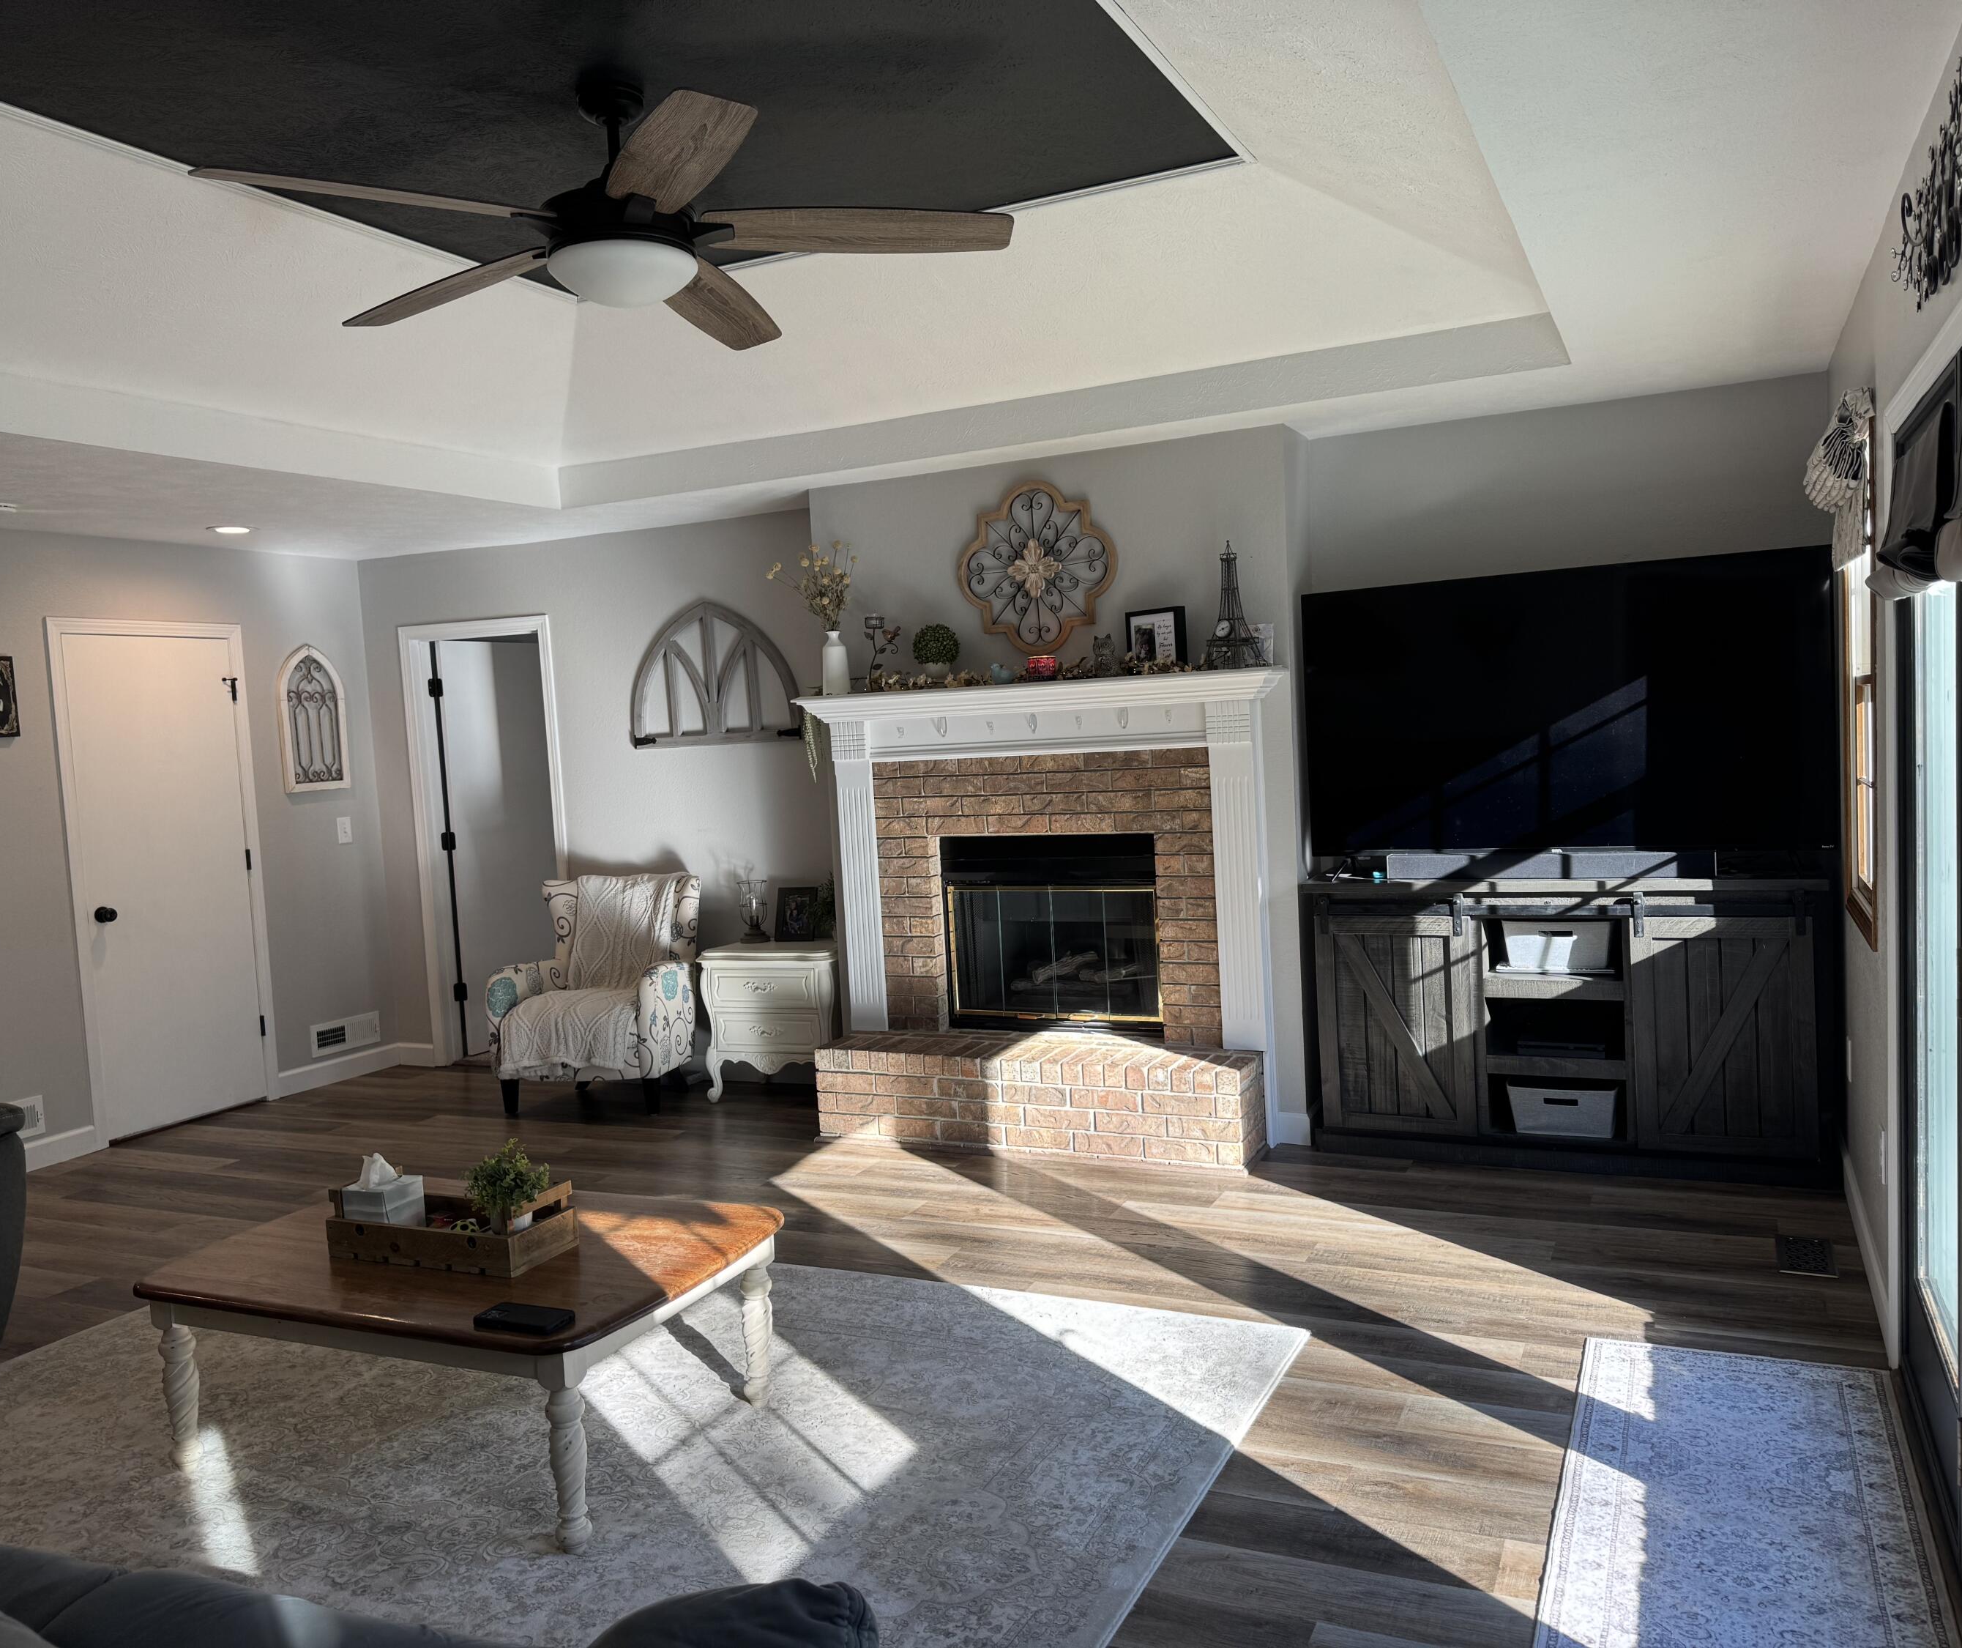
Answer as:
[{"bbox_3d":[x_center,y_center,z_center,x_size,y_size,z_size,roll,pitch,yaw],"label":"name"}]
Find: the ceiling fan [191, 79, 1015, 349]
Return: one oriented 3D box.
[{"bbox_3d":[-0.828,-1.394,3.379,1.652,0.489,1.694,-1,4,26],"label":"ceiling fan"}]

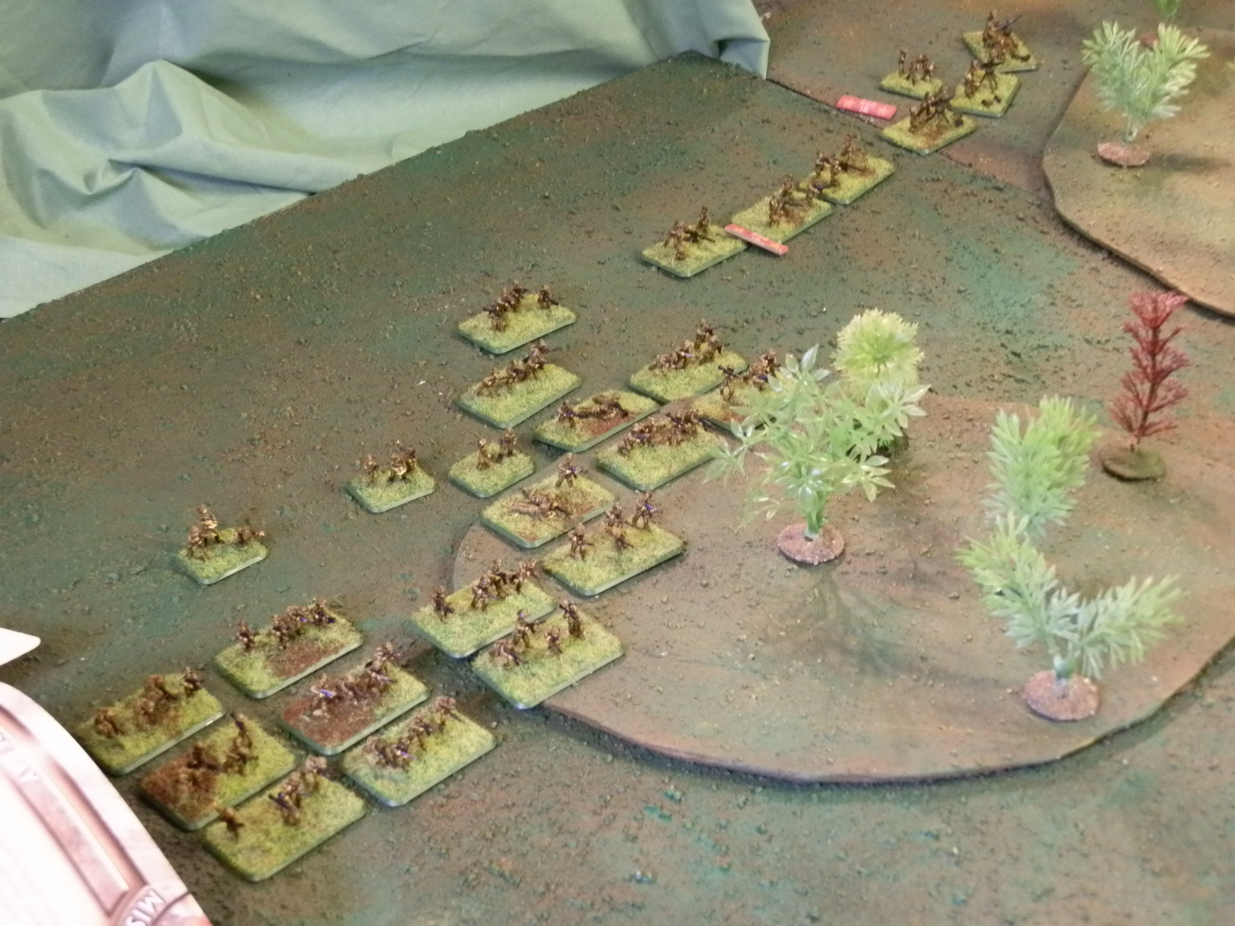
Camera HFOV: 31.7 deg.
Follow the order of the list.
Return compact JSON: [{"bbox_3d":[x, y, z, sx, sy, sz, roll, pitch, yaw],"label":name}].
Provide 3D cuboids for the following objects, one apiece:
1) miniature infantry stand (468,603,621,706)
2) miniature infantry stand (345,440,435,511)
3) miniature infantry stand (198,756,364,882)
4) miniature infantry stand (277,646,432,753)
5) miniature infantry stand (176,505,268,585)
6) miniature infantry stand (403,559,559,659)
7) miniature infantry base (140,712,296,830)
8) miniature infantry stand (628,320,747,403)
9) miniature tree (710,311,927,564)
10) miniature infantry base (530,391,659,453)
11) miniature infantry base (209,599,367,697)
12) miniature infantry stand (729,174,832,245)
[{"bbox_3d":[-0.025,0.064,0.790,0.050,0.019,0.033,-26,40,-31],"label":"miniature infantry stand"},{"bbox_3d":[-0.094,0.002,0.898,0.032,0.020,0.025,-23,40,-28],"label":"miniature infantry stand"},{"bbox_3d":[-0.113,0.115,0.737,0.050,0.021,0.032,-30,44,-35],"label":"miniature infantry stand"},{"bbox_3d":[-0.096,0.080,0.787,0.050,0.021,0.032,-30,44,-35],"label":"miniature infantry stand"},{"bbox_3d":[-0.158,0.028,0.861,0.032,0.024,0.025,-27,42,-31],"label":"miniature infantry stand"},{"bbox_3d":[-0.051,0.049,0.815,0.050,0.019,0.033,-27,40,-32],"label":"miniature infantry stand"},{"bbox_3d":[-0.139,0.101,0.753,0.033,0.019,0.050,27,43,37],"label":"miniature infantry base"},{"bbox_3d":[0.032,-0.047,0.965,0.033,0.018,0.050,26,43,37],"label":"miniature infantry stand"},{"bbox_3d":[0.077,-0.008,0.836,0.085,0.090,0.076,-1,35,1],"label":"miniature tree"},{"bbox_3d":[-0.010,-0.023,0.928,0.050,0.015,0.033,-30,31,-32],"label":"miniature infantry base"},{"bbox_3d":[-0.124,0.064,0.810,0.050,0.018,0.033,-29,41,-34],"label":"miniature infantry base"},{"bbox_3d":[0.082,-0.130,1.081,0.032,0.020,0.050,26,44,34],"label":"miniature infantry stand"}]

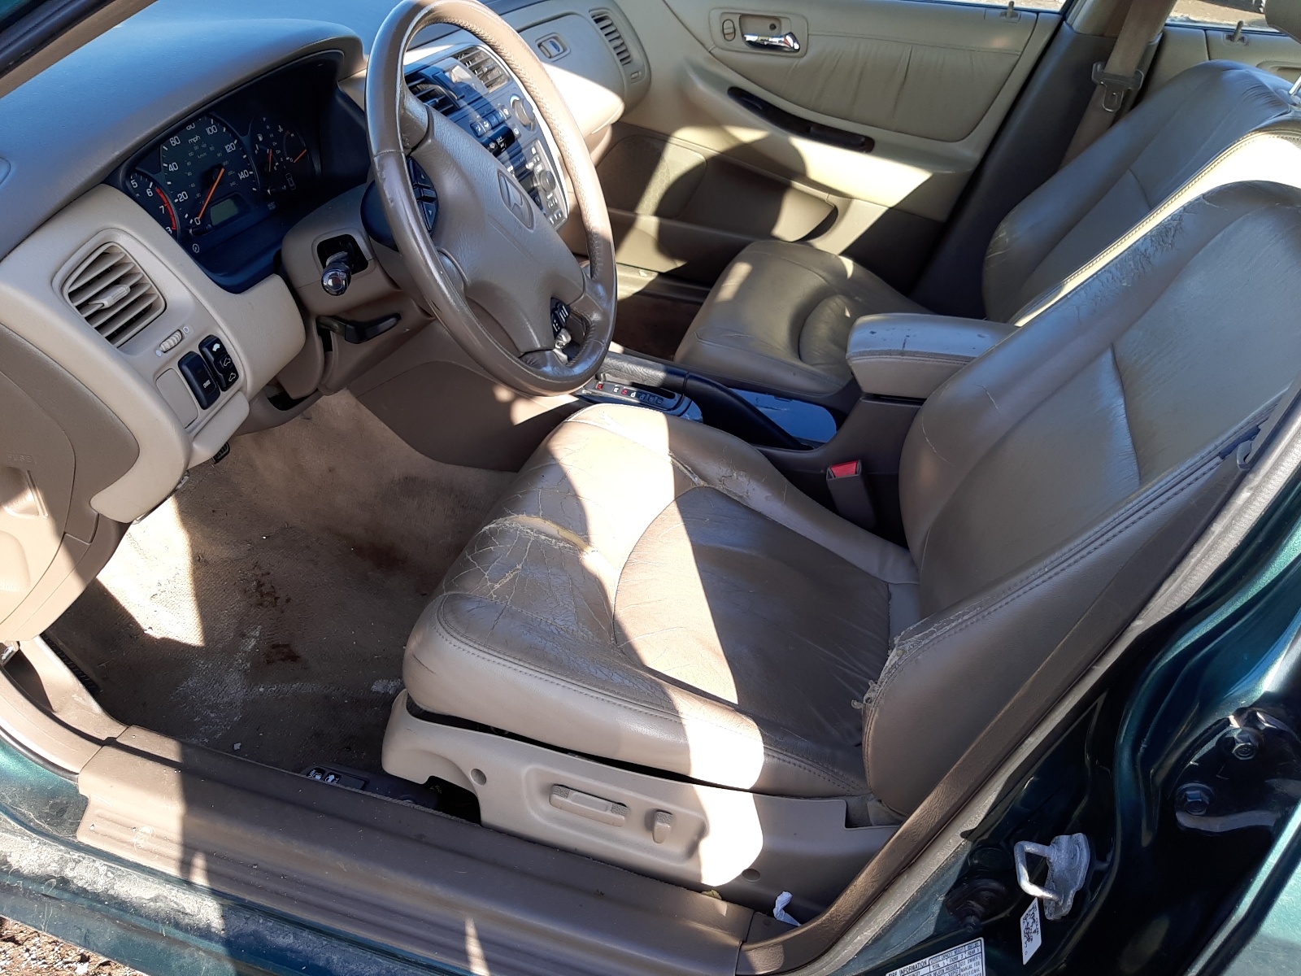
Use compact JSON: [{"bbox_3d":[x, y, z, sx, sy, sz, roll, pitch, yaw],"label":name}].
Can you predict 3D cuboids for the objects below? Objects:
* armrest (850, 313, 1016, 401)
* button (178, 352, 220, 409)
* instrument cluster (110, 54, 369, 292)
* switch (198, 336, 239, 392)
[{"bbox_3d":[0.394,-0.160,1.278,0.270,0.072,0.138,7,33,15],"label":"armrest"},{"bbox_3d":[-0.392,-0.092,0.846,0.014,0.044,0.024,-9,30,16],"label":"button"},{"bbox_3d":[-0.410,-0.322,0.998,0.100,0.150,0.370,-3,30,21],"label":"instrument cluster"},{"bbox_3d":[-0.387,-0.111,0.875,0.014,0.044,0.024,-9,30,16],"label":"switch"}]

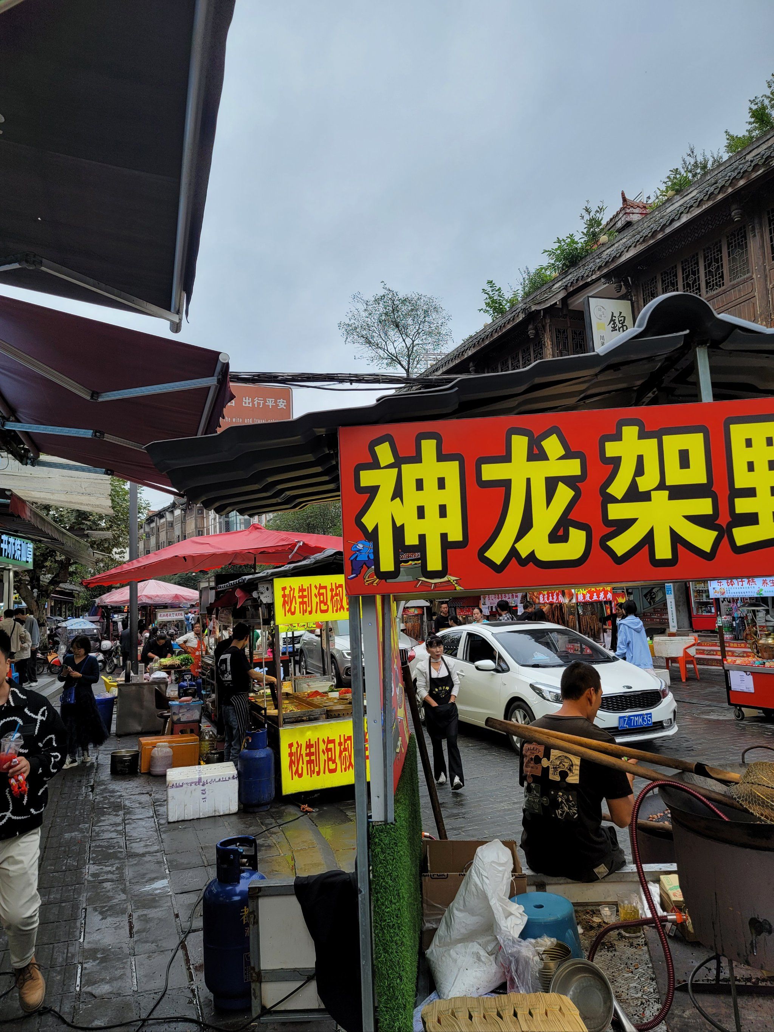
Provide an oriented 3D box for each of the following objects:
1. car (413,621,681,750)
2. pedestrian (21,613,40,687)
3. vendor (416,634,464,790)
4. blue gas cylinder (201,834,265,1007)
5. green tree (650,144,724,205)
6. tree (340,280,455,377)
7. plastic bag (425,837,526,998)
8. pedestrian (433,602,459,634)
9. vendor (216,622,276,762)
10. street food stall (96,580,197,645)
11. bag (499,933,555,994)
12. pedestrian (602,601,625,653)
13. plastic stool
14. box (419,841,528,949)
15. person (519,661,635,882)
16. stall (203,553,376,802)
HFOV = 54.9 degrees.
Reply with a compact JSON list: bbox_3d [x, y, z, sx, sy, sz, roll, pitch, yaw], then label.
[{"bbox_3d":[1.775,2.157,10.080,1.780,1.450,4.550,0,-6,-23],"label":"car"},{"bbox_3d":[-7.436,2.742,15.500,0.450,1.660,0.480,0,-6,-21],"label":"pedestrian"},{"bbox_3d":[0.546,2.012,7.700,0.490,1.580,0.380,-1,-6,-12],"label":"vendor"},{"bbox_3d":[-0.744,1.978,3.660,0.318,0.710,0.318,-2,-6,0],"label":"blue gas cylinder"},{"bbox_3d":[6.934,-7.907,17.300,1.000,1.200,1.900,0,-6,-20],"label":"green tree"},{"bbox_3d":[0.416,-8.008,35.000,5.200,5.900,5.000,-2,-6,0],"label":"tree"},{"bbox_3d":[0.297,1.368,2.530,0.330,0.450,0.290,-2,-5,0],"label":"plastic bag"},{"bbox_3d":[1.200,2.663,15.300,0.500,1.700,0.340,-2,-5,-6],"label":"pedestrian"},{"bbox_3d":[-1.502,1.883,7.650,0.550,1.660,0.500,1,-6,-30],"label":"vendor"},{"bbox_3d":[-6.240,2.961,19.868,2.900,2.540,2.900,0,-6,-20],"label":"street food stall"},{"bbox_3d":[0.653,2.115,3.500,0.280,0.290,0.210,-2,-6,0],"label":"bag"},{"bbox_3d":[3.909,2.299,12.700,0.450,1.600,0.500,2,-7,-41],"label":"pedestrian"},{"bbox_3d":[0.556,1.493,2.700,0.320,0.220,0.320,-2,-5,0],"label":"plastic stool"},{"bbox_3d":[0.331,1.483,2.892,0.400,0.300,0.340,-3,-5,5],"label":"box"},{"bbox_3d":[0.849,1.302,3.320,0.500,1.300,0.650,-6,-6,32],"label":"person"},{"bbox_3d":[-0.846,1.569,7.789,1.750,2.300,1.900,0,-6,-21],"label":"stall"}]

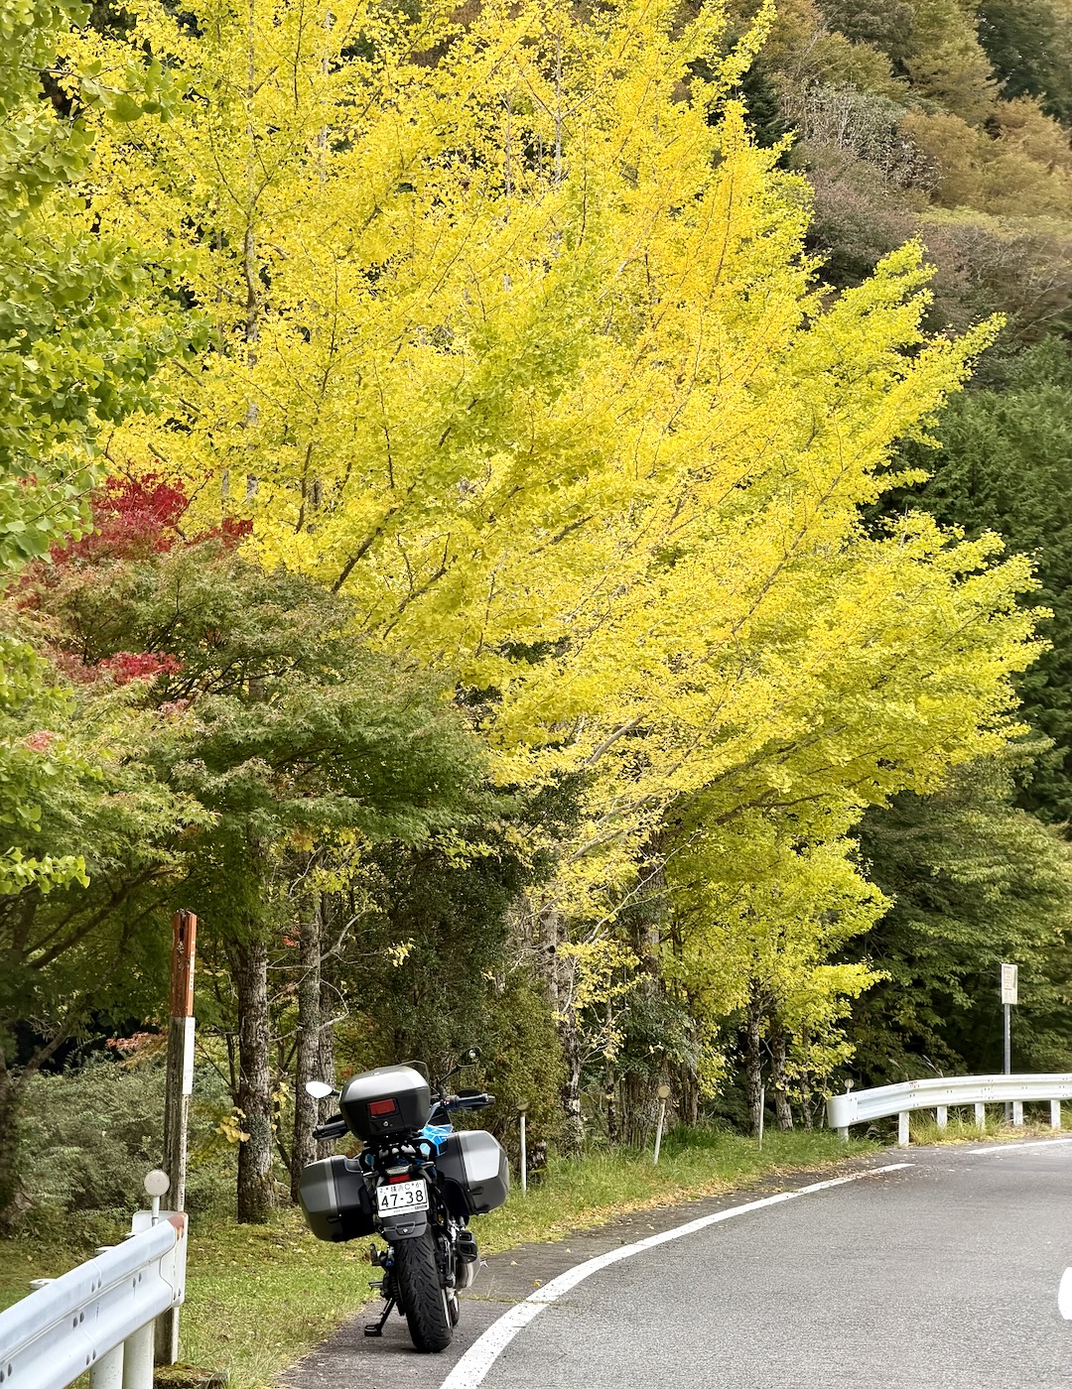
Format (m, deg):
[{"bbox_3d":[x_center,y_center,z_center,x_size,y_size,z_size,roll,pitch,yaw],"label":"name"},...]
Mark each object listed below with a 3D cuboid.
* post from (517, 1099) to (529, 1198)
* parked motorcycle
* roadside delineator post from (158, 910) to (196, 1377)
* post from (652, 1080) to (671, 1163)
[{"bbox_3d":[-0.091,3.493,31.500,0.095,0.807,0.050,-1,-4,0],"label":"post"},{"bbox_3d":[-0.577,2.480,20.290,0.980,1.390,2.180,-10,-5,1],"label":"parked motorcycle"},{"bbox_3d":[-1.526,1.898,17.500,0.078,1.951,0.078,1,-4,13],"label":"roadside delineator post"},{"bbox_3d":[1.113,3.917,37.000,0.105,0.843,0.050,6,-4,0],"label":"post"}]

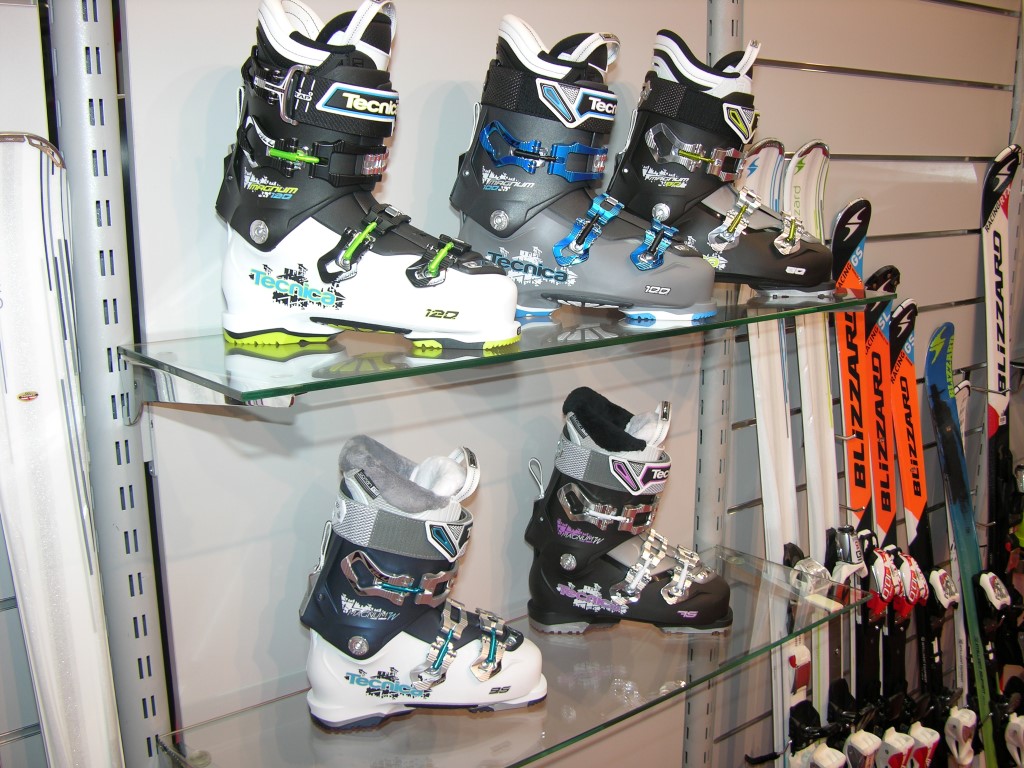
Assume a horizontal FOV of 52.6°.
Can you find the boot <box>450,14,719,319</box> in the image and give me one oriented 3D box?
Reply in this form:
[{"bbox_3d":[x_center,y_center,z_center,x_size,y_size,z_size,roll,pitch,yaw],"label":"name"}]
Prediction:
[{"bbox_3d":[0.082,-0.252,1.199,0.321,0.346,0.119,2,13,9],"label":"boot"}]

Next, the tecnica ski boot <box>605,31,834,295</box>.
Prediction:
[{"bbox_3d":[0.280,-0.287,1.358,0.320,0.346,0.119,0,13,0],"label":"tecnica ski boot"}]

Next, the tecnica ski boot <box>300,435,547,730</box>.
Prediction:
[{"bbox_3d":[-0.099,0.219,1.185,0.291,0.342,0.108,-3,13,-14],"label":"tecnica ski boot"}]

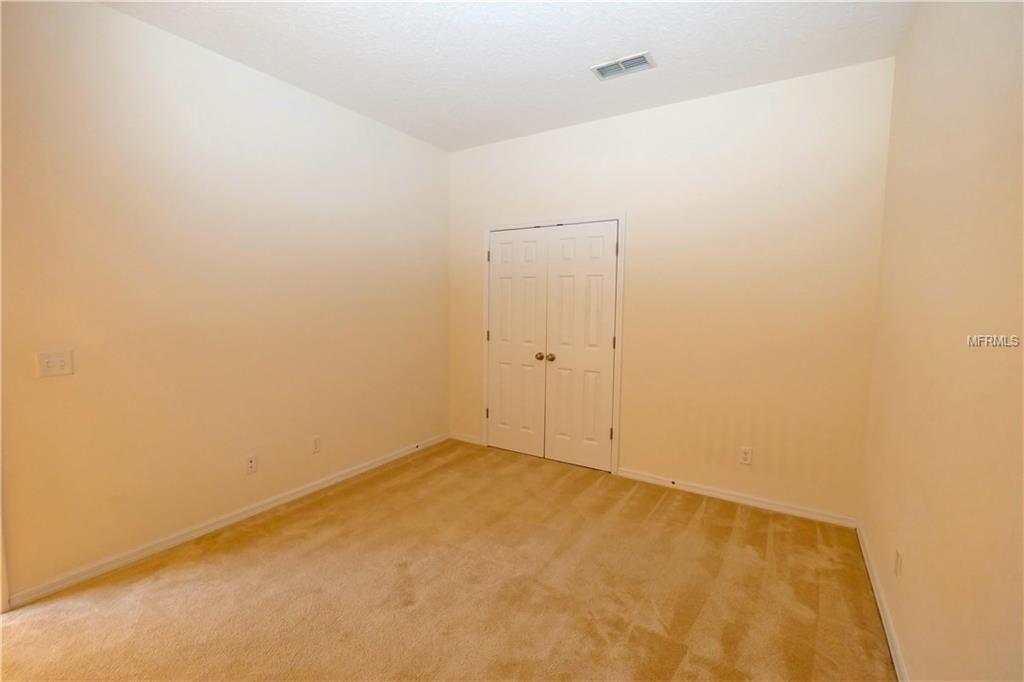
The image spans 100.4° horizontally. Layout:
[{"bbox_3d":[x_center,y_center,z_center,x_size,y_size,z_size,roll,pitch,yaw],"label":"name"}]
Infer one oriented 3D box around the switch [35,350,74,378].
[{"bbox_3d":[-2.107,0.107,1.972,0.012,0.117,0.116,4,6,32],"label":"switch"}]

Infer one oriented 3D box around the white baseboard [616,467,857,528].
[{"bbox_3d":[1.519,1.113,3.083,1.540,0.078,0.016,4,6,31],"label":"white baseboard"}]

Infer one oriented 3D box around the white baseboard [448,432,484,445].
[{"bbox_3d":[-0.466,0.984,4.265,0.406,0.078,0.016,4,6,31],"label":"white baseboard"}]

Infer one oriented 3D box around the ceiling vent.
[{"bbox_3d":[0.680,-1.659,2.599,0.350,0.020,0.187,4,6,31],"label":"ceiling vent"}]

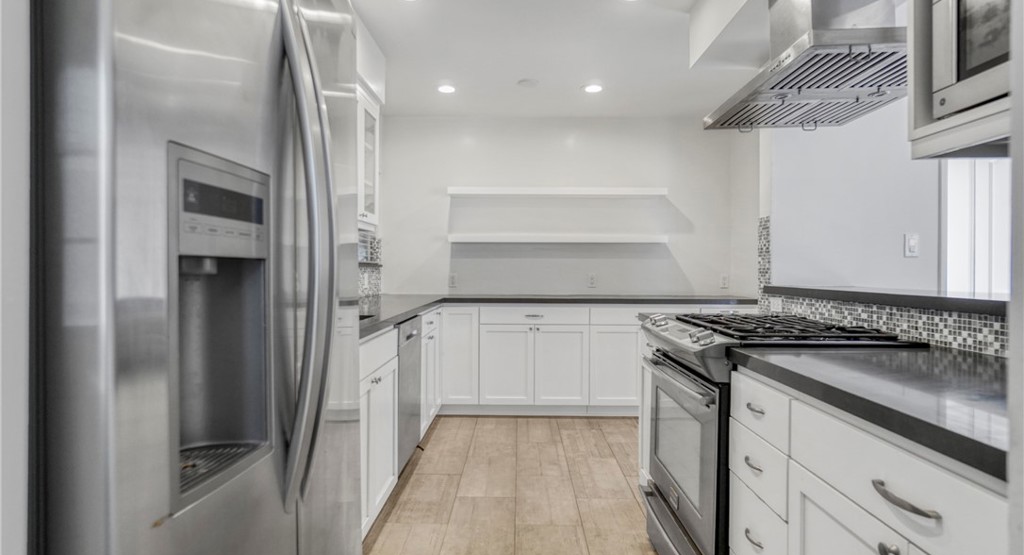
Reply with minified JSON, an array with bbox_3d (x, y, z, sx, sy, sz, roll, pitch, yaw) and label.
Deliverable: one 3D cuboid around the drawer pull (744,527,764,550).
[{"bbox_3d":[0.622,0.685,1.419,0.028,0.018,0.105,0,1,1],"label":"drawer pull"}]

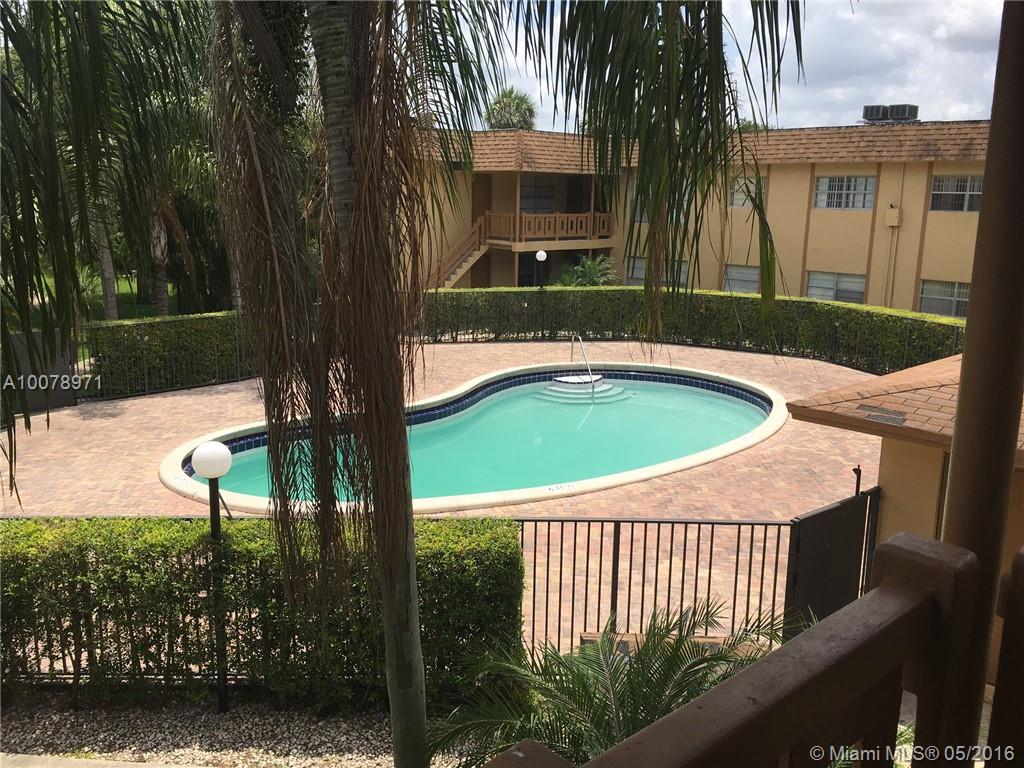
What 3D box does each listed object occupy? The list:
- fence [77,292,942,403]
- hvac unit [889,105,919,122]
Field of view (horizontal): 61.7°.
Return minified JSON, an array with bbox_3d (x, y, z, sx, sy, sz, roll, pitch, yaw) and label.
[{"bbox_3d":[0.341,-1.190,21.513,19.000,1.530,7.900,0,13,-4],"label":"fence"},{"bbox_3d":[12.660,-8.759,27.729,0.680,0.530,0.680,-9,16,-38],"label":"hvac unit"}]

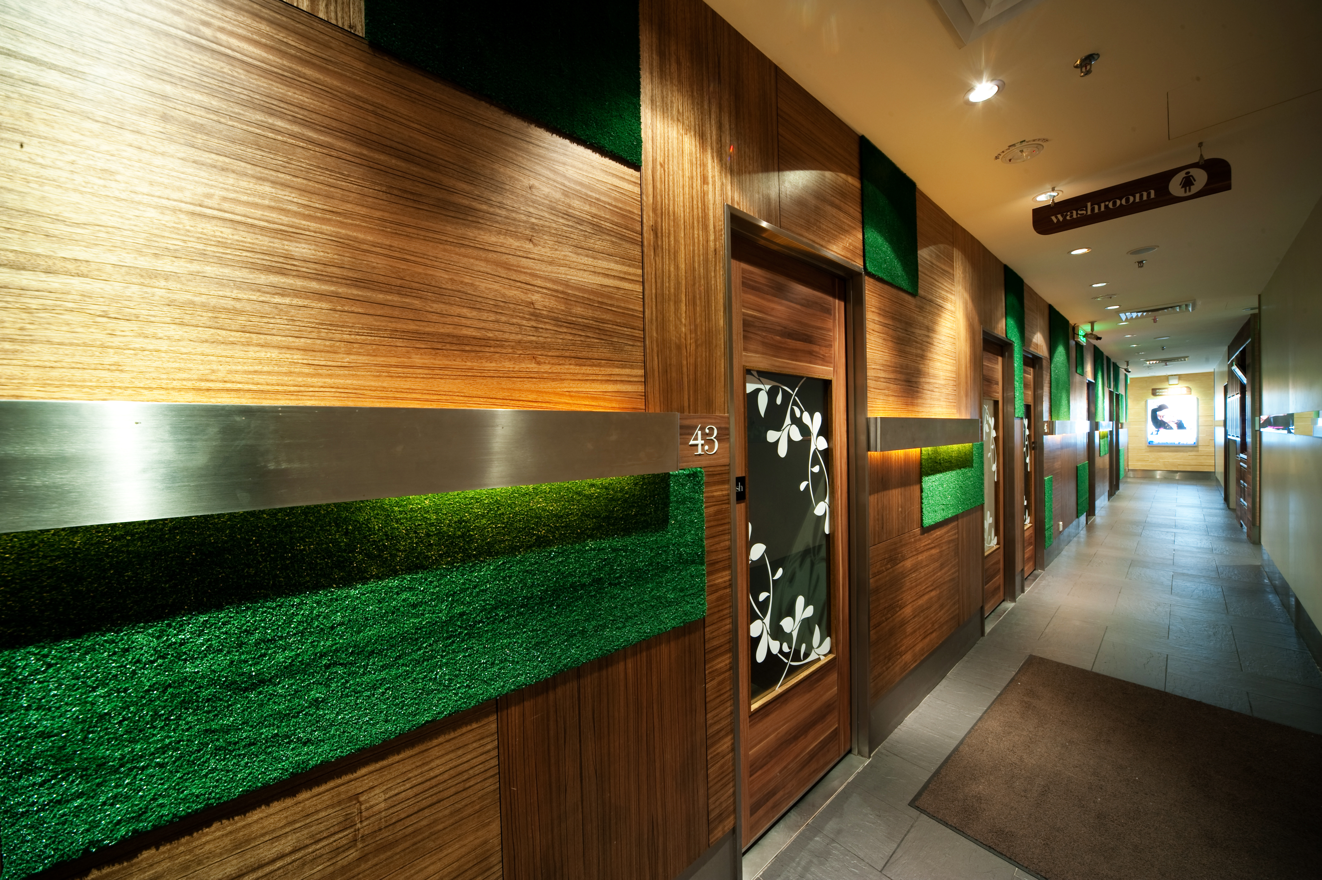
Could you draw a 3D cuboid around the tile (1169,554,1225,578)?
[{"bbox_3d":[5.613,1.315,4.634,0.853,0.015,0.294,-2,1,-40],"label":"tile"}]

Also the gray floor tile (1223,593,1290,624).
[{"bbox_3d":[4.701,1.345,3.480,0.617,0.015,0.294,-2,1,-40],"label":"gray floor tile"}]

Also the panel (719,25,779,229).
[{"bbox_3d":[0.309,-1.045,1.495,0.288,0.585,0.022,-2,1,-40],"label":"panel"}]

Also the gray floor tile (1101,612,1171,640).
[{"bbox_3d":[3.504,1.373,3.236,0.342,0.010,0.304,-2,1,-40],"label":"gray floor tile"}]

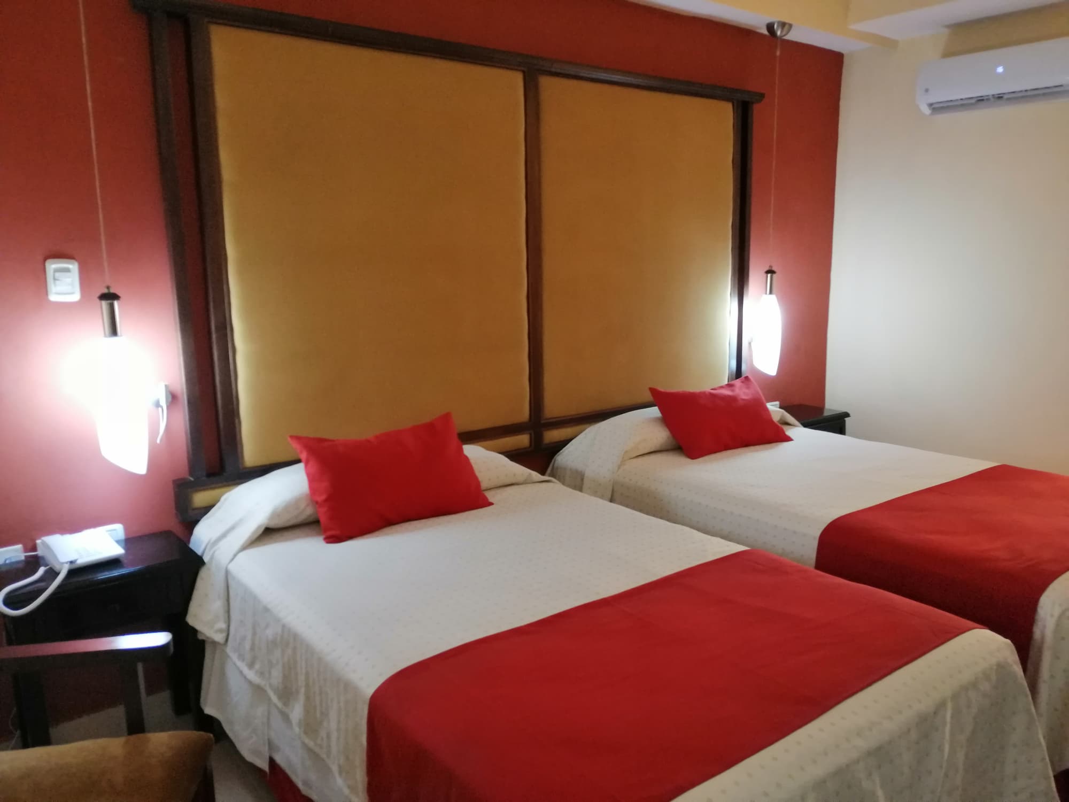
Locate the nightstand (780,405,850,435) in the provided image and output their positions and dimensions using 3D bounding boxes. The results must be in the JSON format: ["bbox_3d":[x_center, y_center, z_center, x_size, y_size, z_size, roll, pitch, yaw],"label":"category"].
[{"bbox_3d":[1.454,0.363,4.566,0.470,0.580,0.360,-8,12,-36],"label":"nightstand"}]

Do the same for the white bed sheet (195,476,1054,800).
[{"bbox_3d":[0.059,0.737,2.325,1.420,0.500,2.000,-8,12,-36],"label":"white bed sheet"}]

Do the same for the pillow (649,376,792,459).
[{"bbox_3d":[0.858,0.059,3.829,0.650,0.385,0.140,-8,-32,-36],"label":"pillow"}]

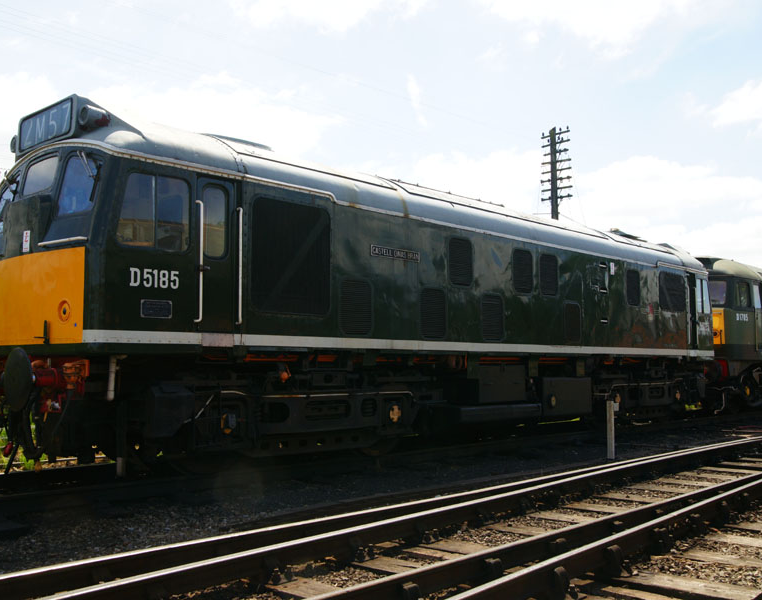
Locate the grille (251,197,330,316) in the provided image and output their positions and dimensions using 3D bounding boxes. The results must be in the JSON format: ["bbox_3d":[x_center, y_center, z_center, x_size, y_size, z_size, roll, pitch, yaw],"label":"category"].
[{"bbox_3d":[-1.024,-0.469,8.600,1.130,1.260,0.070,5,-7,-45],"label":"grille"}]

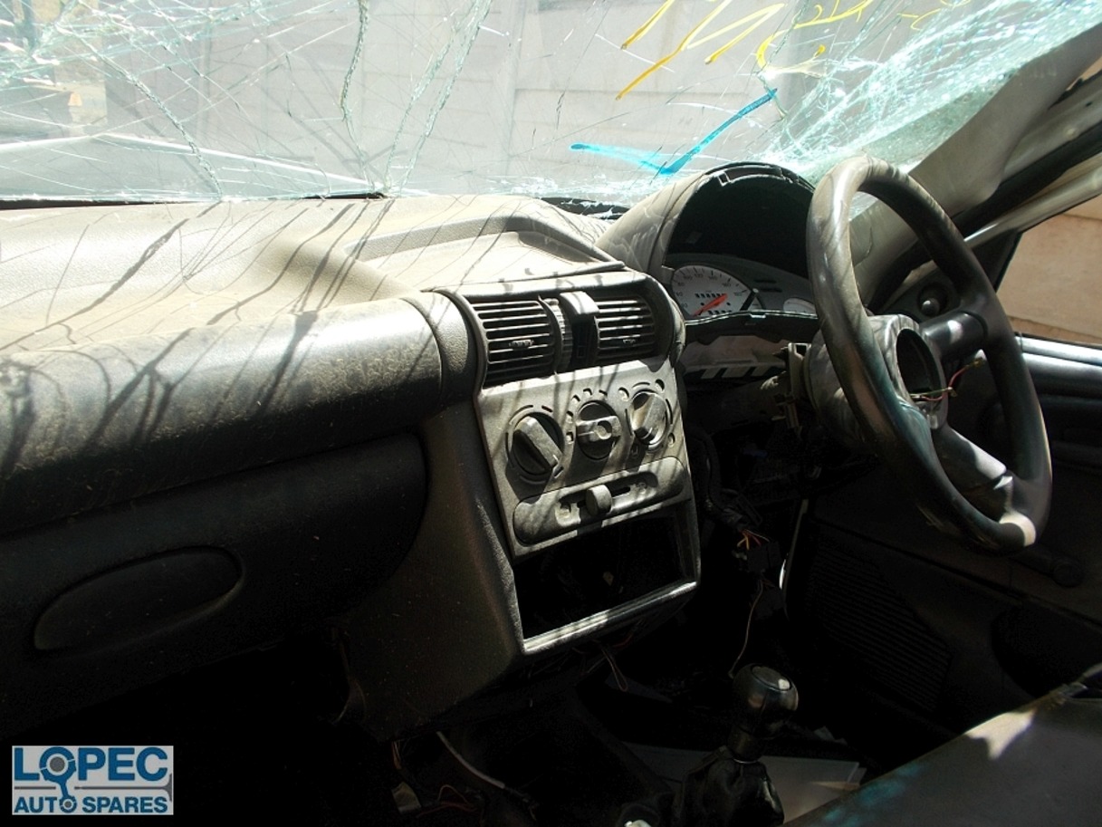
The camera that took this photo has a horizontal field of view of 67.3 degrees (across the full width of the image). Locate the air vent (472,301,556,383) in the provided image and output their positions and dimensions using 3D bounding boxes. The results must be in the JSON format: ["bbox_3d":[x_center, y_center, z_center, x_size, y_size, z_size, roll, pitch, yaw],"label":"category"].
[{"bbox_3d":[-0.028,-0.054,0.617,0.067,0.060,0.025,-11,7,-37],"label":"air vent"}]

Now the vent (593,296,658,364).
[{"bbox_3d":[0.054,-0.067,0.680,0.067,0.057,0.025,-11,7,-37],"label":"vent"}]

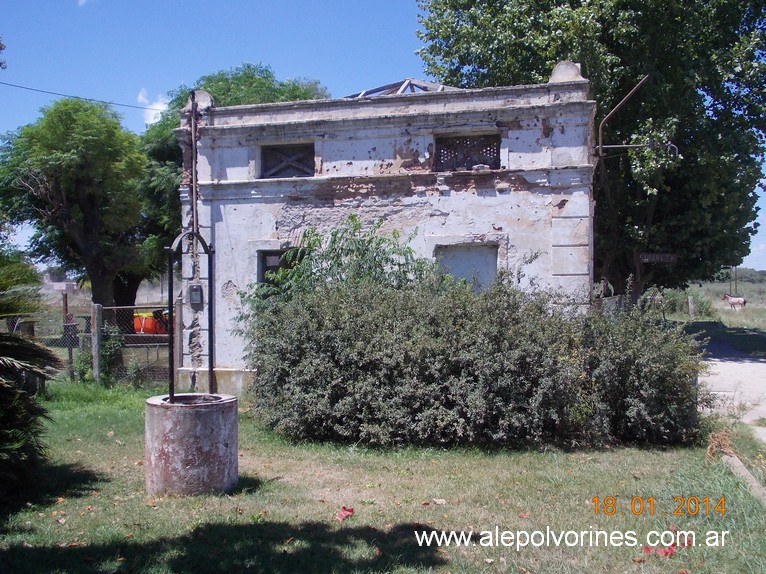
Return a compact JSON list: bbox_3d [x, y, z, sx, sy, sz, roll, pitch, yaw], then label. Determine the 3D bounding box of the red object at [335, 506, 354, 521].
[{"bbox_3d":[-0.273,1.593,5.950,0.140,0.070,0.120,-1,0,0],"label":"red object"}]

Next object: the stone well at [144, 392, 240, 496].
[{"bbox_3d":[-1.598,1.288,6.997,0.770,0.701,0.770,-1,0,0],"label":"stone well"}]

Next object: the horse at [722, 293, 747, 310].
[{"bbox_3d":[27.598,1.241,66.000,2.000,1.500,0.500,-1,0,23],"label":"horse"}]

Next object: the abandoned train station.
[{"bbox_3d":[0.446,-0.890,14.247,6.230,4.950,4.600,-1,0,16],"label":"abandoned train station"}]

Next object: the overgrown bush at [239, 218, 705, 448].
[{"bbox_3d":[0.878,0.422,9.695,5.015,2.355,2.300,-1,0,12],"label":"overgrown bush"}]

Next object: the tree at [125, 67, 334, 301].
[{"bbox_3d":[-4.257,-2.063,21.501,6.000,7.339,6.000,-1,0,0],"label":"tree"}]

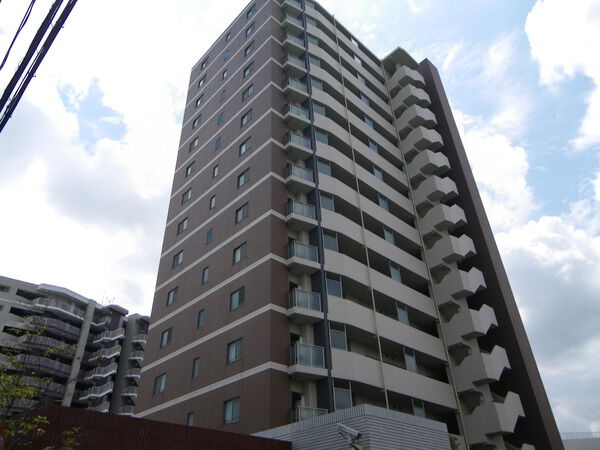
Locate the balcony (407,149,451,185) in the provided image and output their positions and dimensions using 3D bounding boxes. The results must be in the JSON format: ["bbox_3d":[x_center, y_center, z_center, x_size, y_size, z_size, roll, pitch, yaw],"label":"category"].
[{"bbox_3d":[11.044,-4.887,41.533,3.835,3.009,2.124,29,-47,-35],"label":"balcony"}]

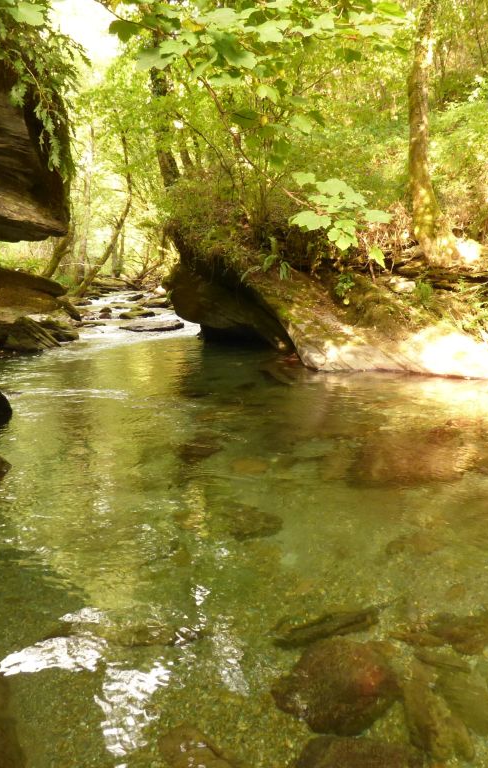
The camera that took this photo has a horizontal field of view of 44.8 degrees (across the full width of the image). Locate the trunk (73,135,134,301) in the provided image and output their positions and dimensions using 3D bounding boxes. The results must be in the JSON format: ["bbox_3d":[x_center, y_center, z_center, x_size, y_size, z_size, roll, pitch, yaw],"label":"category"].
[{"bbox_3d":[-2.950,-3.480,12.400,1.200,3.300,0.600,-3,13,-13],"label":"trunk"}]

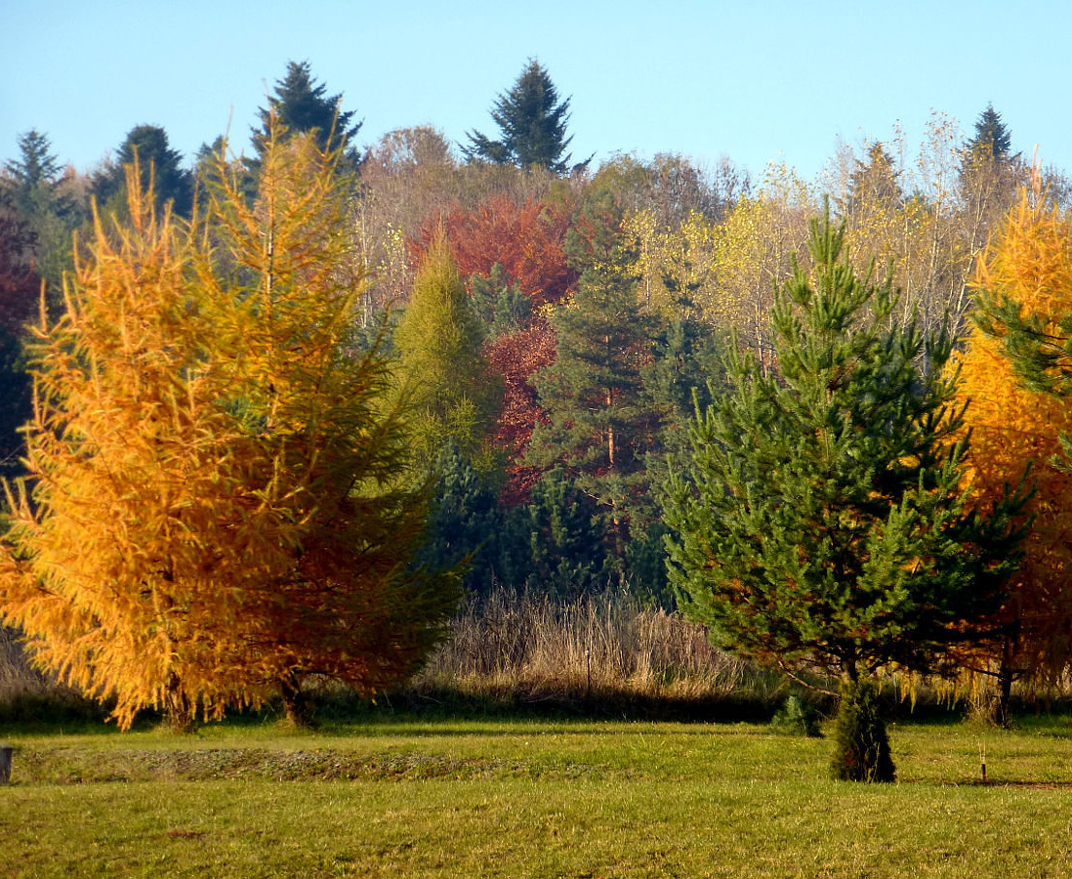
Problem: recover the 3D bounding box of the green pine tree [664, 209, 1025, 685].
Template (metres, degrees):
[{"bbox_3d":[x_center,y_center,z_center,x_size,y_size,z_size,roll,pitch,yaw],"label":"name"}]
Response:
[{"bbox_3d":[3.311,0.377,66.000,3.891,5.848,3.697,0,-2,0],"label":"green pine tree"}]

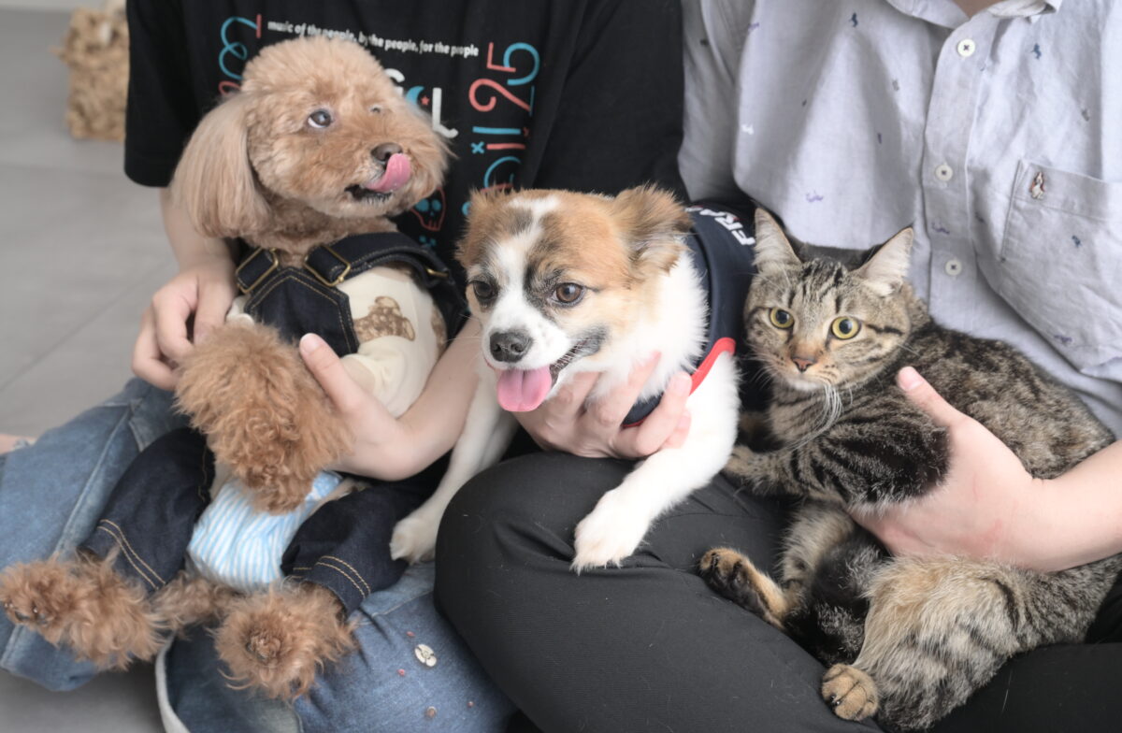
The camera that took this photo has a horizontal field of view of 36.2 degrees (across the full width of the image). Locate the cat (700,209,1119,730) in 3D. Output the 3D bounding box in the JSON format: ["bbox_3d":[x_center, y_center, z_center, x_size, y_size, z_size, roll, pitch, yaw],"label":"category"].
[{"bbox_3d":[0.235,0.049,1.125,0.326,0.286,0.219,-16,27,-34],"label":"cat"}]

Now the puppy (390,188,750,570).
[{"bbox_3d":[0.041,-0.019,1.109,0.184,0.224,0.337,11,24,25],"label":"puppy"}]

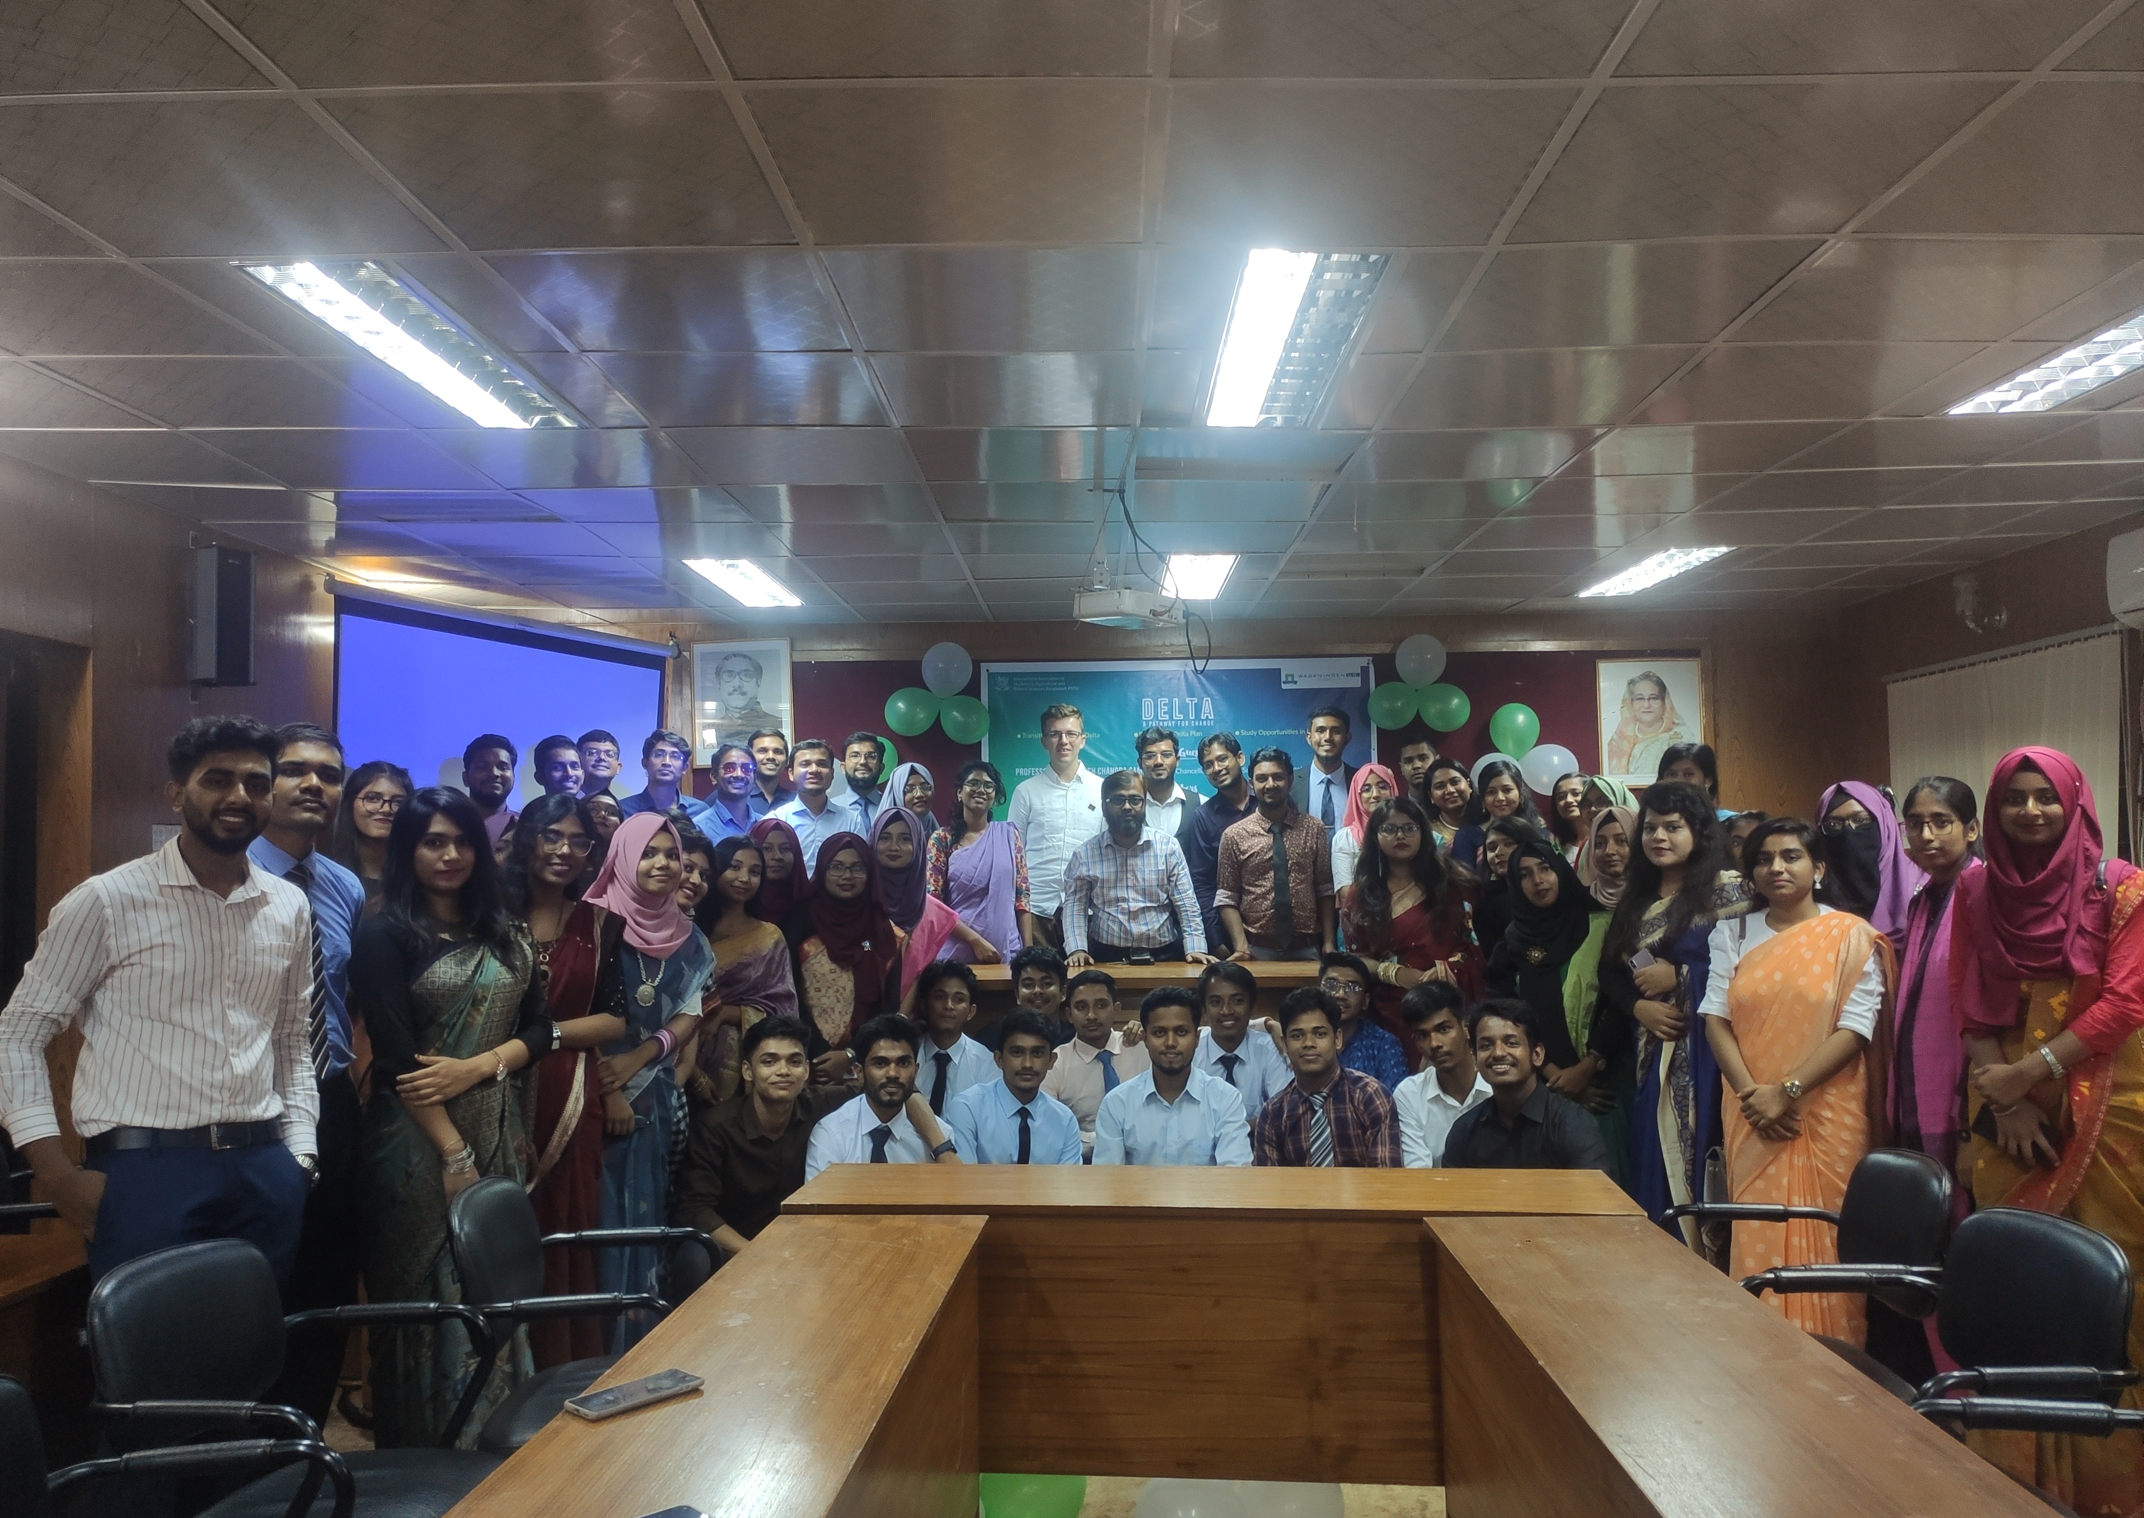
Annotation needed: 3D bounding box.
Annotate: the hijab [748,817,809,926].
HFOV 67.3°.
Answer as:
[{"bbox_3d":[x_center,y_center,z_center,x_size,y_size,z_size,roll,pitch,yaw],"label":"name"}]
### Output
[{"bbox_3d":[-1.115,0.449,6.127,0.280,0.460,0.280,0,-3,-6],"label":"hijab"}]

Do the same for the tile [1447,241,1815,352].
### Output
[{"bbox_3d":[1.047,-0.899,3.115,0.600,0.020,0.600,0,-3,1],"label":"tile"}]

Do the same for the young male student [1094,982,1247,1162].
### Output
[{"bbox_3d":[0.258,1.080,4.122,0.480,1.000,0.580,0,-3,2],"label":"young male student"}]

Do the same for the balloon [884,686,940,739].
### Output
[{"bbox_3d":[-0.745,-0.217,7.458,0.260,0.235,0.240,0,-3,1],"label":"balloon"}]

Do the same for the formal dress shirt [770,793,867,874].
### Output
[{"bbox_3d":[-1.033,0.498,6.501,0.460,0.720,0.260,0,-3,-8],"label":"formal dress shirt"}]

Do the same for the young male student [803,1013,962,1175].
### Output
[{"bbox_3d":[-0.483,1.156,4.071,0.480,1.030,0.580,0,-3,-3],"label":"young male student"}]

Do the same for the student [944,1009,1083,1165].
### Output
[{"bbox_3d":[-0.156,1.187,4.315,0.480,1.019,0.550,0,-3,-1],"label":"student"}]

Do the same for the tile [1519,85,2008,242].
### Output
[{"bbox_3d":[1.030,-0.923,2.497,0.595,0.015,0.595,0,-3,1],"label":"tile"}]

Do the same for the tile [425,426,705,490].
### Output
[{"bbox_3d":[-1.360,-0.833,4.409,0.600,0.018,0.600,0,-3,1],"label":"tile"}]

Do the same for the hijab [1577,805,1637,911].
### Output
[{"bbox_3d":[1.773,0.326,5.290,0.250,0.360,0.260,-1,-3,14],"label":"hijab"}]

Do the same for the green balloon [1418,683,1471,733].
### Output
[{"bbox_3d":[1.696,-0.231,7.330,0.240,0.235,0.235,0,-3,0],"label":"green balloon"}]

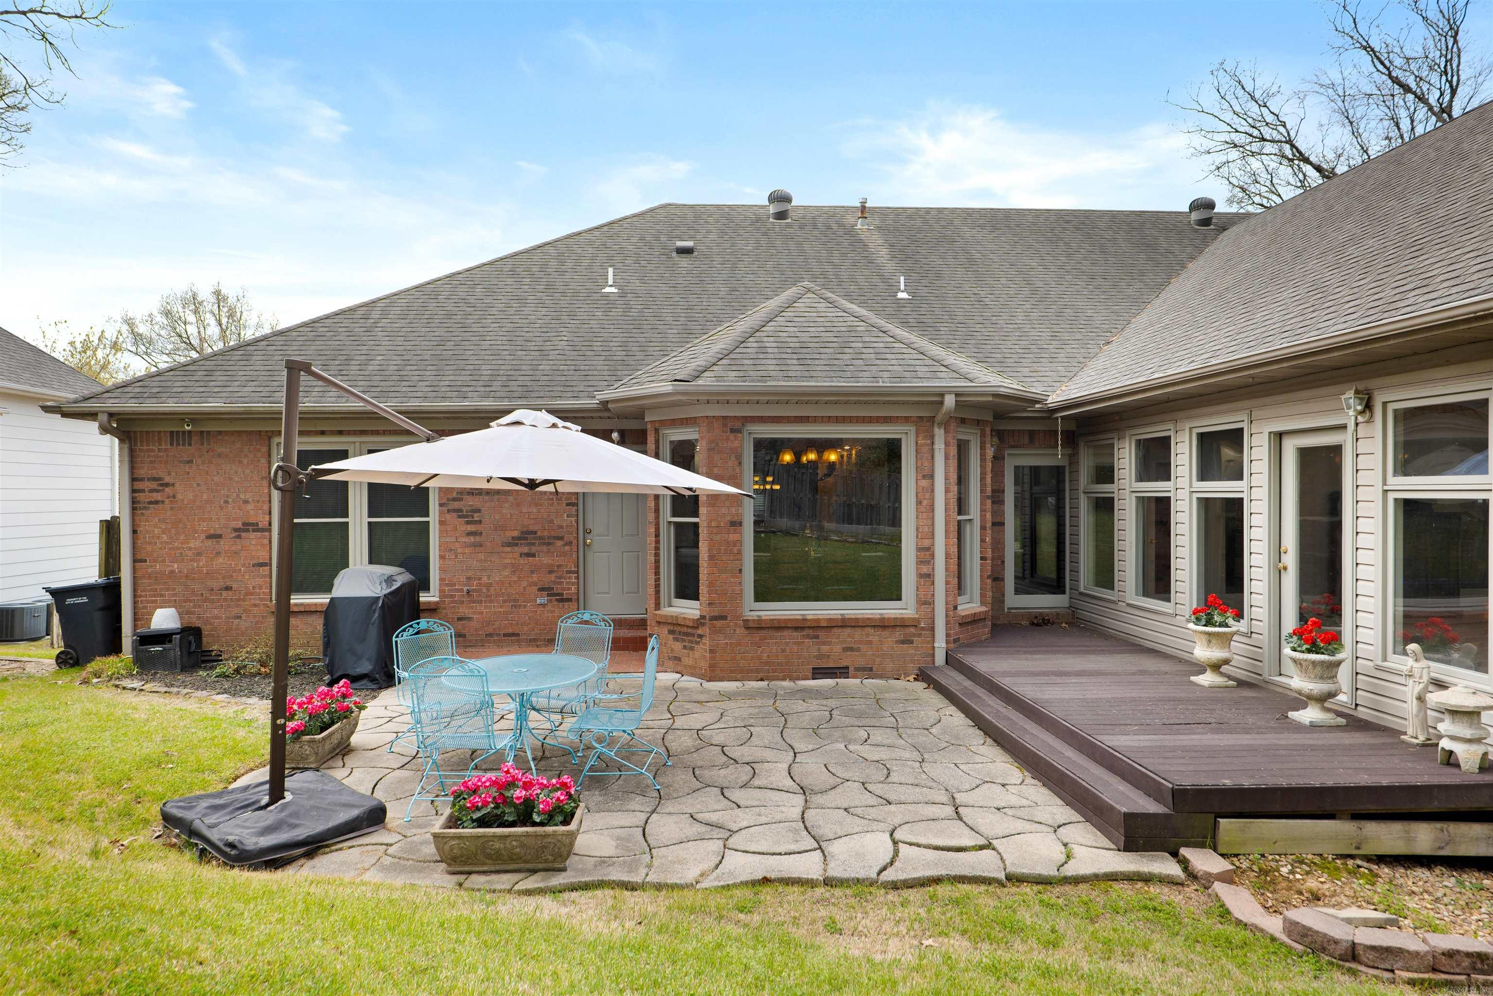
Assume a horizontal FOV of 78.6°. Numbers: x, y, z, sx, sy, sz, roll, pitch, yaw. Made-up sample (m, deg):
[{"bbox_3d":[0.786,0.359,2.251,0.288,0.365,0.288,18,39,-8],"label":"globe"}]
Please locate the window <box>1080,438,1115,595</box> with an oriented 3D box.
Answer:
[{"bbox_3d":[4.227,0.218,10.987,0.100,1.811,0.951,0,0,-4],"label":"window"}]

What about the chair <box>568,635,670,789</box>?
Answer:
[{"bbox_3d":[-0.905,1.450,6.370,0.690,0.980,0.620,0,0,3],"label":"chair"}]

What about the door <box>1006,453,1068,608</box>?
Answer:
[{"bbox_3d":[3.620,0.415,11.380,0.800,1.950,0.090,0,0,-4],"label":"door"}]

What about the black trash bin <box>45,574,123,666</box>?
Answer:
[{"bbox_3d":[-8.310,1.565,11.570,0.800,1.070,0.650,0,0,-8],"label":"black trash bin"}]

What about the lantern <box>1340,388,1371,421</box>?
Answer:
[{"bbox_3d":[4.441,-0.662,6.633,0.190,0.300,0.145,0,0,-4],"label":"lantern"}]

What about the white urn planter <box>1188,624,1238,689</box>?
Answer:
[{"bbox_3d":[4.050,1.363,7.900,0.400,0.485,0.400,0,0,-4],"label":"white urn planter"}]

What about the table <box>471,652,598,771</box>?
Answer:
[{"bbox_3d":[-1.593,1.580,6.470,1.060,0.720,1.350,0,0,-7],"label":"table"}]

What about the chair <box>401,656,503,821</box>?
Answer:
[{"bbox_3d":[-1.790,1.465,5.830,0.560,1.000,0.660,0,0,3],"label":"chair"}]

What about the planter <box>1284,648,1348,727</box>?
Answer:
[{"bbox_3d":[4.130,1.369,6.610,0.400,0.485,0.400,0,0,-4],"label":"planter"}]

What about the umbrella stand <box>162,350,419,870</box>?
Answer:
[{"bbox_3d":[-2.790,0.560,5.690,1.300,2.820,1.000,0,0,-42],"label":"umbrella stand"}]

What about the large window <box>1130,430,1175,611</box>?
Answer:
[{"bbox_3d":[4.318,0.213,9.743,0.100,1.852,0.941,0,0,-4],"label":"large window"}]

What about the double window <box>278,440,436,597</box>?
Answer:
[{"bbox_3d":[-4.630,0.248,10.830,1.840,1.860,0.100,0,0,-4],"label":"double window"}]

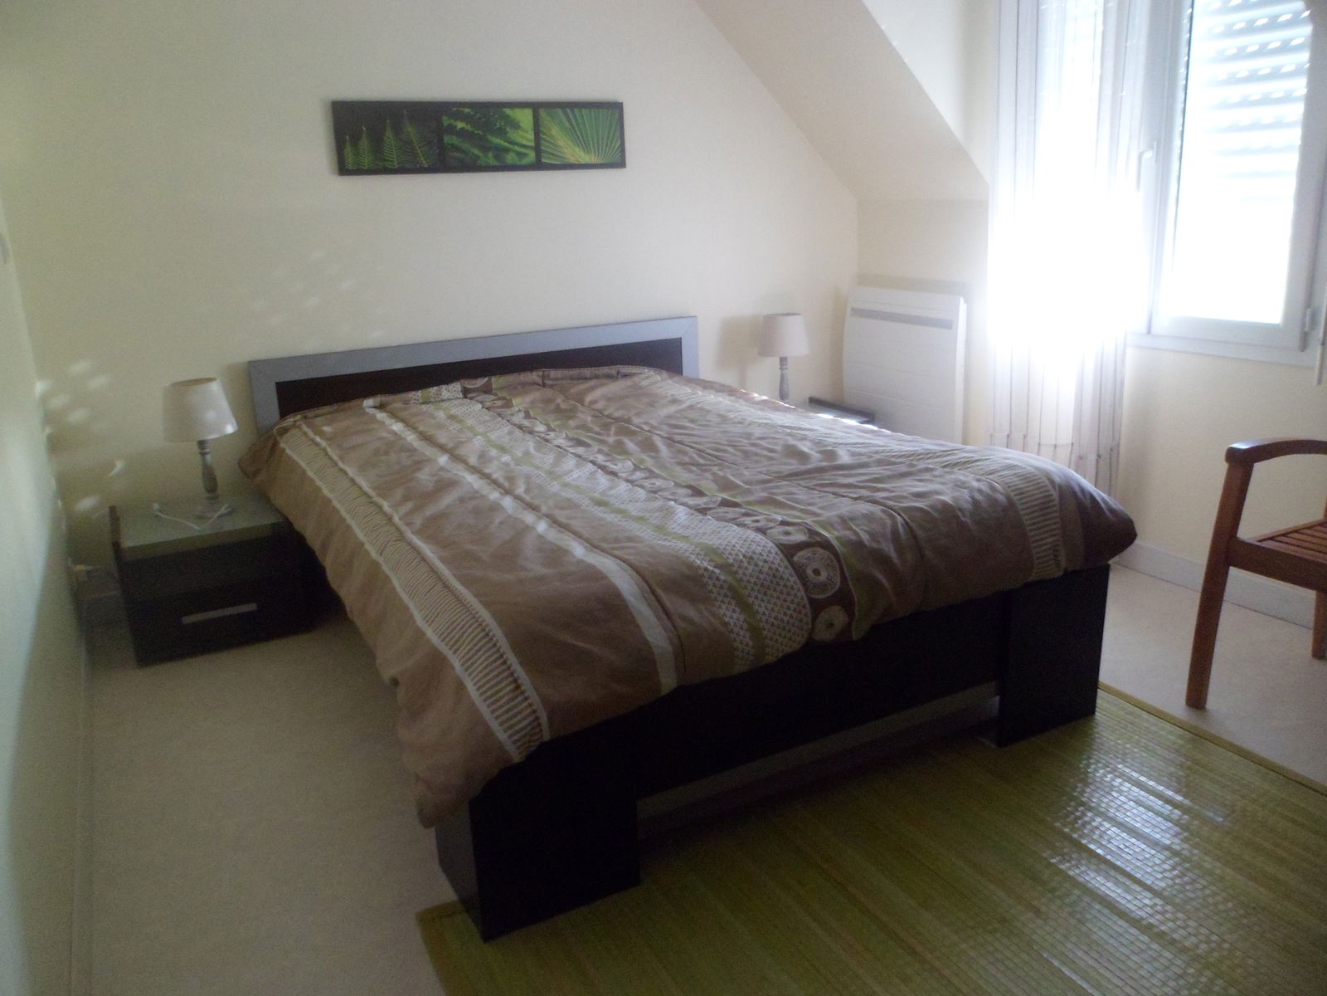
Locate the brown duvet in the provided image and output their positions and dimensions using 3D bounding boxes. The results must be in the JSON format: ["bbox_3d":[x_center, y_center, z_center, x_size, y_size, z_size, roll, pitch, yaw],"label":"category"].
[{"bbox_3d":[-0.098,-0.017,2.683,1.713,0.358,1.944,-11,19,-26],"label":"brown duvet"}]

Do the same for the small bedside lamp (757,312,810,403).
[{"bbox_3d":[0.468,-0.517,3.883,0.198,0.388,0.198,-2,17,1],"label":"small bedside lamp"}]

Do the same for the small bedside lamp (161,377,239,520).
[{"bbox_3d":[-1.331,-0.142,2.889,0.198,0.388,0.198,-11,19,-26],"label":"small bedside lamp"}]

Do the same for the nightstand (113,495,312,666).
[{"bbox_3d":[-1.355,0.203,2.978,0.450,0.361,0.425,-11,19,-26],"label":"nightstand"}]

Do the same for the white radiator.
[{"bbox_3d":[0.947,-0.495,3.960,0.103,0.632,0.620,-11,19,-26],"label":"white radiator"}]

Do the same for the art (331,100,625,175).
[{"bbox_3d":[-0.582,-1.204,3.329,0.996,0.218,0.025,-11,19,-26],"label":"art"}]

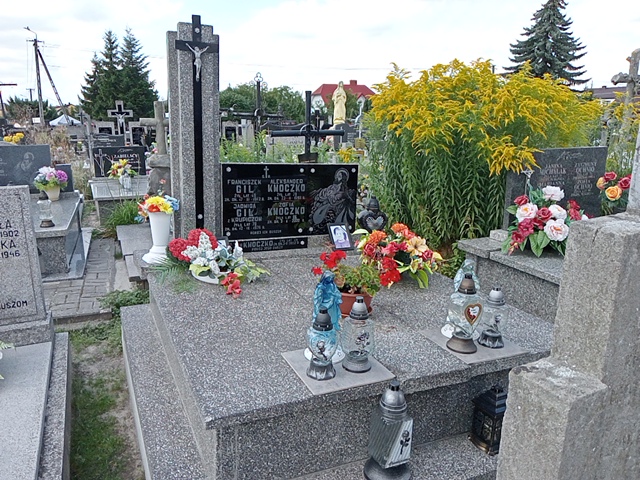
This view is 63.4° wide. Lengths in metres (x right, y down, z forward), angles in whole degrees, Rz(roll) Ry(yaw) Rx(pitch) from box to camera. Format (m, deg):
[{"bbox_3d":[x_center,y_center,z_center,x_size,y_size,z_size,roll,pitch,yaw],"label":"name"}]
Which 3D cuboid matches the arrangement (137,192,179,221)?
[{"bbox_3d":[-1.030,-0.214,3.302,0.280,0.190,0.250,-4,14,-24],"label":"arrangement"}]

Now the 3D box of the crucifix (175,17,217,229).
[{"bbox_3d":[-0.732,-0.652,3.151,0.257,1.340,0.050,-4,14,-24],"label":"crucifix"}]

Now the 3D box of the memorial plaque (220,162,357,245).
[{"bbox_3d":[-0.183,-0.274,3.598,1.012,0.510,0.052,-4,14,-24],"label":"memorial plaque"}]

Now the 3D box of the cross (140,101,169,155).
[{"bbox_3d":[-1.596,-1.113,5.146,0.354,0.520,0.103,-4,14,-24],"label":"cross"}]

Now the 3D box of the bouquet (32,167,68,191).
[{"bbox_3d":[-2.835,-0.645,5.459,0.330,0.258,0.330,-4,14,-24],"label":"bouquet"}]

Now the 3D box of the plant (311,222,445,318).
[{"bbox_3d":[0.342,0.124,2.872,0.475,0.366,0.851,13,18,36],"label":"plant"}]

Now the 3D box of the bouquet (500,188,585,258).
[{"bbox_3d":[1.240,-0.120,2.842,0.465,0.342,0.396,-4,16,-24],"label":"bouquet"}]

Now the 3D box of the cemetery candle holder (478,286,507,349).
[{"bbox_3d":[0.771,0.331,2.276,0.120,0.258,0.120,3,13,2],"label":"cemetery candle holder"}]

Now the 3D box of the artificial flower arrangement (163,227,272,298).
[{"bbox_3d":[-0.555,0.110,2.955,0.544,0.277,0.515,-4,16,-24],"label":"artificial flower arrangement"}]

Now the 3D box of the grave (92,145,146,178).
[{"bbox_3d":[-2.920,-1.141,7.593,0.727,0.434,0.103,-4,14,-24],"label":"grave"}]

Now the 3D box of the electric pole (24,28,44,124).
[{"bbox_3d":[-25.740,-14.468,46.915,1.800,8.810,0.600,-5,15,-30],"label":"electric pole"}]

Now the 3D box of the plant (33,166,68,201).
[{"bbox_3d":[-3.084,-0.660,5.973,0.400,0.365,0.380,-4,14,-24],"label":"plant"}]

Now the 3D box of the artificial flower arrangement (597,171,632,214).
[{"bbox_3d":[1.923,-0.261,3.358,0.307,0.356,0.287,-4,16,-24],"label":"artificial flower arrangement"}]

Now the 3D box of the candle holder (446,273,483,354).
[{"bbox_3d":[0.616,0.306,2.175,0.140,0.330,0.130,-2,13,-16],"label":"candle holder"}]

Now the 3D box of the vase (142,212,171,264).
[{"bbox_3d":[-1.046,-0.028,3.388,0.216,0.315,0.216,-4,14,-24],"label":"vase"}]

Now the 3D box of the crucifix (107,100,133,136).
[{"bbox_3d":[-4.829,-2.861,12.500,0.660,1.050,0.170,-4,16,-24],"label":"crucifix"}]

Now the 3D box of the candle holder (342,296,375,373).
[{"bbox_3d":[0.152,0.357,1.981,0.125,0.285,0.125,2,13,0],"label":"candle holder"}]

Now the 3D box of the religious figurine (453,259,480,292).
[{"bbox_3d":[0.671,0.261,2.395,0.163,0.358,0.148,-4,16,-24],"label":"religious figurine"}]

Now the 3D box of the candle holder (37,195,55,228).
[{"bbox_3d":[-2.377,-0.264,4.484,0.130,0.295,0.130,-4,14,-24],"label":"candle holder"}]

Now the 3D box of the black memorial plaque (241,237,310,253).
[{"bbox_3d":[-0.364,0.042,3.572,0.602,0.088,0.024,-4,14,-24],"label":"black memorial plaque"}]

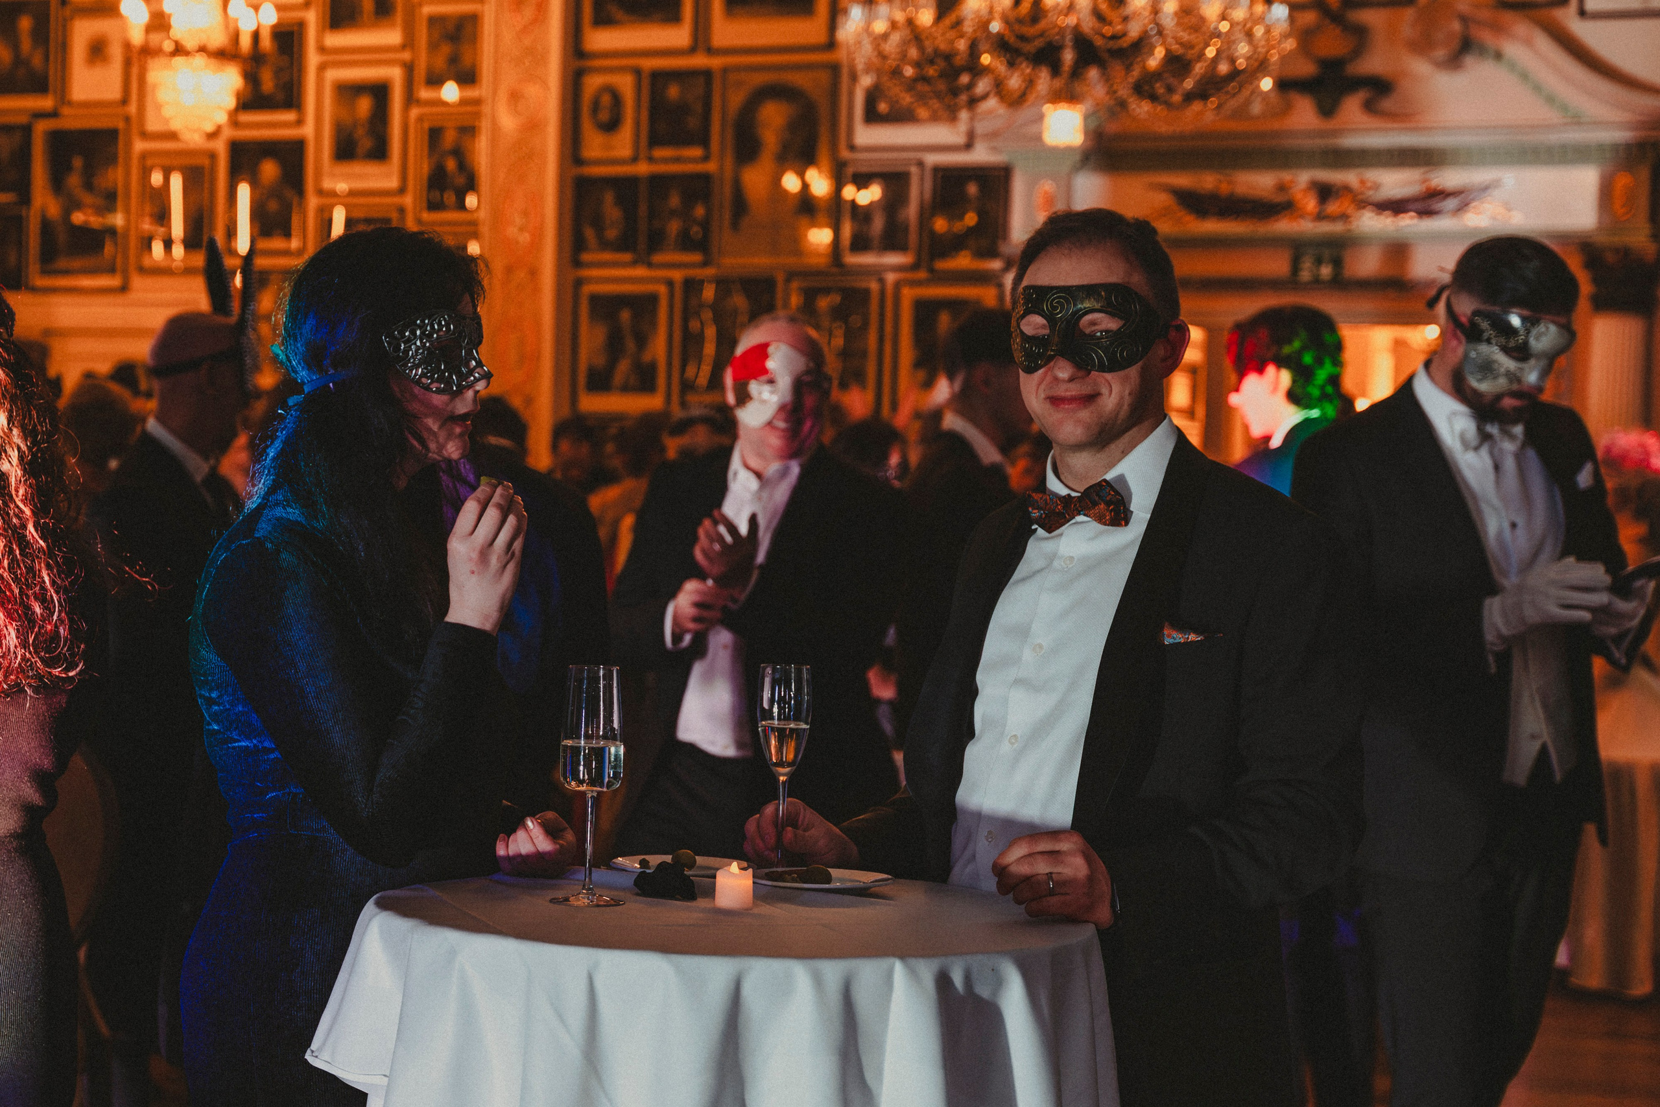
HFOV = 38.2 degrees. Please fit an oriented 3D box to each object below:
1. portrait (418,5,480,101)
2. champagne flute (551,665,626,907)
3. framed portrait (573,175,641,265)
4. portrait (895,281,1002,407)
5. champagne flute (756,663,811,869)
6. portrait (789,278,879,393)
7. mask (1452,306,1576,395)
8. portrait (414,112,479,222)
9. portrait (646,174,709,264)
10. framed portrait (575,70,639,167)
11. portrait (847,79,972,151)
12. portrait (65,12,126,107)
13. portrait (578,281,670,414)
[{"bbox_3d":[-1.883,-2.469,11.841,0.363,0.489,0.040,2,1,18],"label":"portrait"},{"bbox_3d":[-0.240,0.234,2.420,0.075,0.238,0.075,2,1,0],"label":"champagne flute"},{"bbox_3d":[-1.077,-1.605,11.575,0.354,0.444,0.040,2,1,18],"label":"framed portrait"},{"bbox_3d":[0.543,-0.944,11.041,0.520,0.617,0.040,2,1,18],"label":"portrait"},{"bbox_3d":[-0.049,0.225,2.520,0.062,0.217,0.062,2,1,0],"label":"champagne flute"},{"bbox_3d":[0.021,-0.964,11.048,0.468,0.645,0.035,2,2,19],"label":"portrait"},{"bbox_3d":[0.883,-0.261,3.065,0.162,0.112,0.085,9,18,-10],"label":"mask"},{"bbox_3d":[-1.733,-1.744,10.839,0.288,0.487,0.040,2,1,17],"label":"portrait"},{"bbox_3d":[-0.717,-1.571,11.301,0.321,0.443,0.035,2,2,19],"label":"portrait"},{"bbox_3d":[-1.074,-2.105,11.574,0.340,0.469,0.040,2,1,18],"label":"framed portrait"},{"bbox_3d":[0.365,-2.208,11.101,0.604,0.702,0.040,2,1,18],"label":"portrait"},{"bbox_3d":[-3.814,-2.571,12.476,0.384,0.509,0.040,2,1,18],"label":"portrait"},{"bbox_3d":[-0.911,-0.910,10.584,0.402,0.582,0.040,2,1,17],"label":"portrait"}]

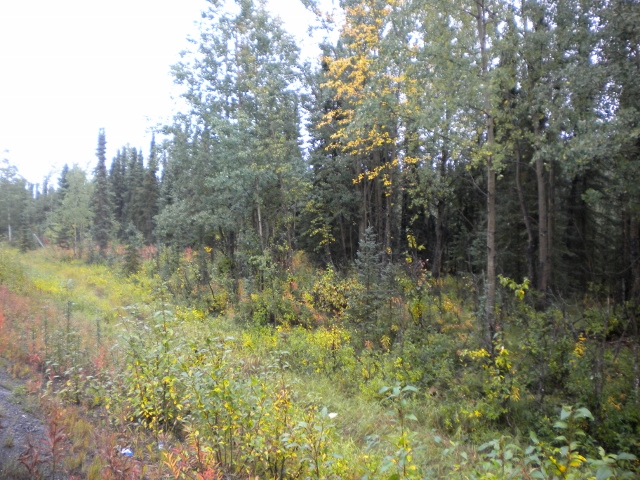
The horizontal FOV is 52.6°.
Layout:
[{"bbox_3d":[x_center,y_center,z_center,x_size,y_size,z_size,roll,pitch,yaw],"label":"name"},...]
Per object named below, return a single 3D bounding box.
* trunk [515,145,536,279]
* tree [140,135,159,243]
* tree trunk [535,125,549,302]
[{"bbox_3d":[5.875,-0.758,18.500,0.600,3.950,0.320,0,1,0],"label":"trunk"},{"bbox_3d":[-11.330,-3.323,43.000,1.250,7.300,1.250,0,1,0],"label":"tree"},{"bbox_3d":[6.161,-0.821,18.000,0.310,4.800,0.280,-1,1,0],"label":"tree trunk"}]

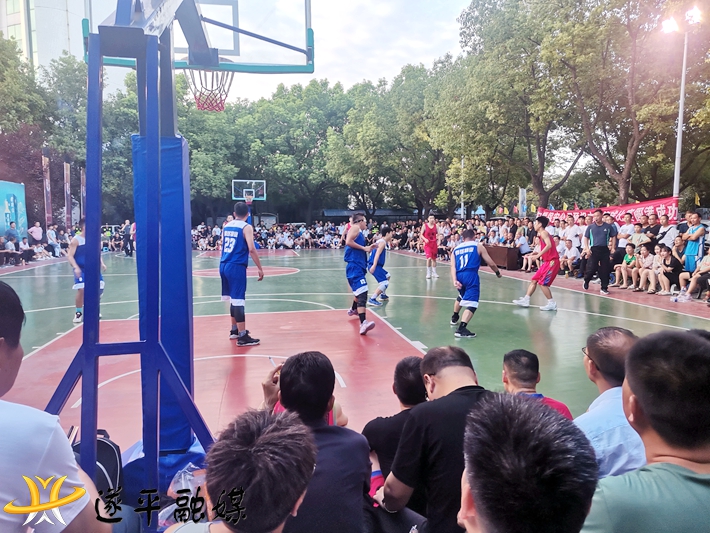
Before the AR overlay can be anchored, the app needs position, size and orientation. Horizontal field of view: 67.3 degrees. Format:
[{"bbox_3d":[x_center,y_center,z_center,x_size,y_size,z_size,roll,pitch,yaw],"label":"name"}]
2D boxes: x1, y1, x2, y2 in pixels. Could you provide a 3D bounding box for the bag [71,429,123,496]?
[{"bbox_3d":[-1.443,1.177,2.998,0.300,0.470,0.200,-2,5,-18],"label":"bag"}]

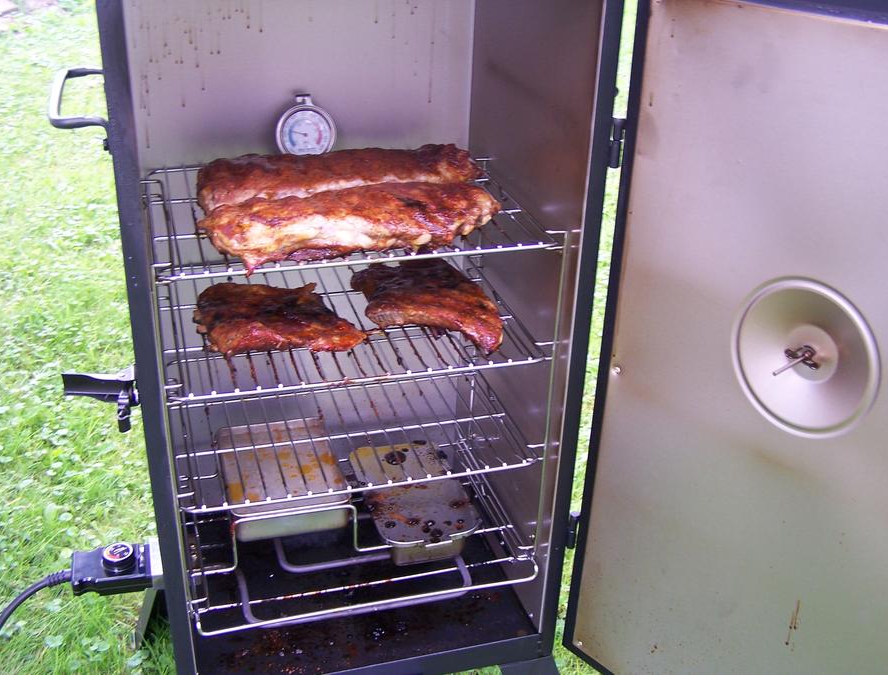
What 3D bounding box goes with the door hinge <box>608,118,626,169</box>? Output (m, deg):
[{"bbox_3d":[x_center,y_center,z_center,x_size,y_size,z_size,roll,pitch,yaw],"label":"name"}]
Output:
[{"bbox_3d":[0.149,-0.167,0.848,0.014,0.047,0.016,-6,27,-16],"label":"door hinge"}]

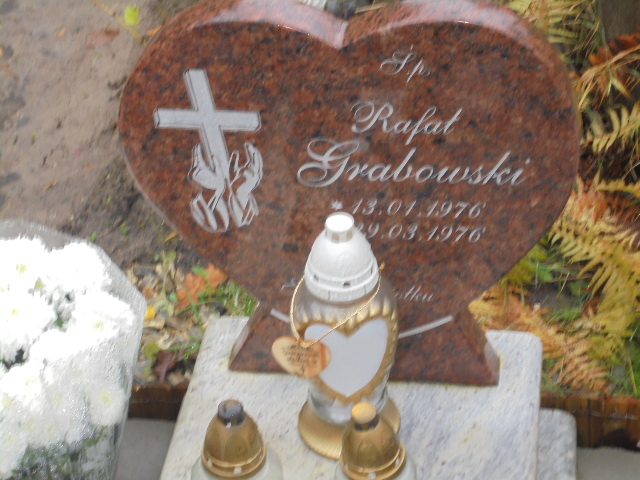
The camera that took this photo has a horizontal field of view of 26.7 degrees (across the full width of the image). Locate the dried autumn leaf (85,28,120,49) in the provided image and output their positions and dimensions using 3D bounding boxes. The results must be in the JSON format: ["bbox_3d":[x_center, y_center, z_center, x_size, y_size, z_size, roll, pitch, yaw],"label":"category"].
[{"bbox_3d":[-0.417,-0.384,2.574,0.052,0.012,0.076,11,43,18],"label":"dried autumn leaf"}]

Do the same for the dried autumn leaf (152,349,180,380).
[{"bbox_3d":[-0.220,0.177,1.897,0.035,0.020,0.058,14,44,21],"label":"dried autumn leaf"}]

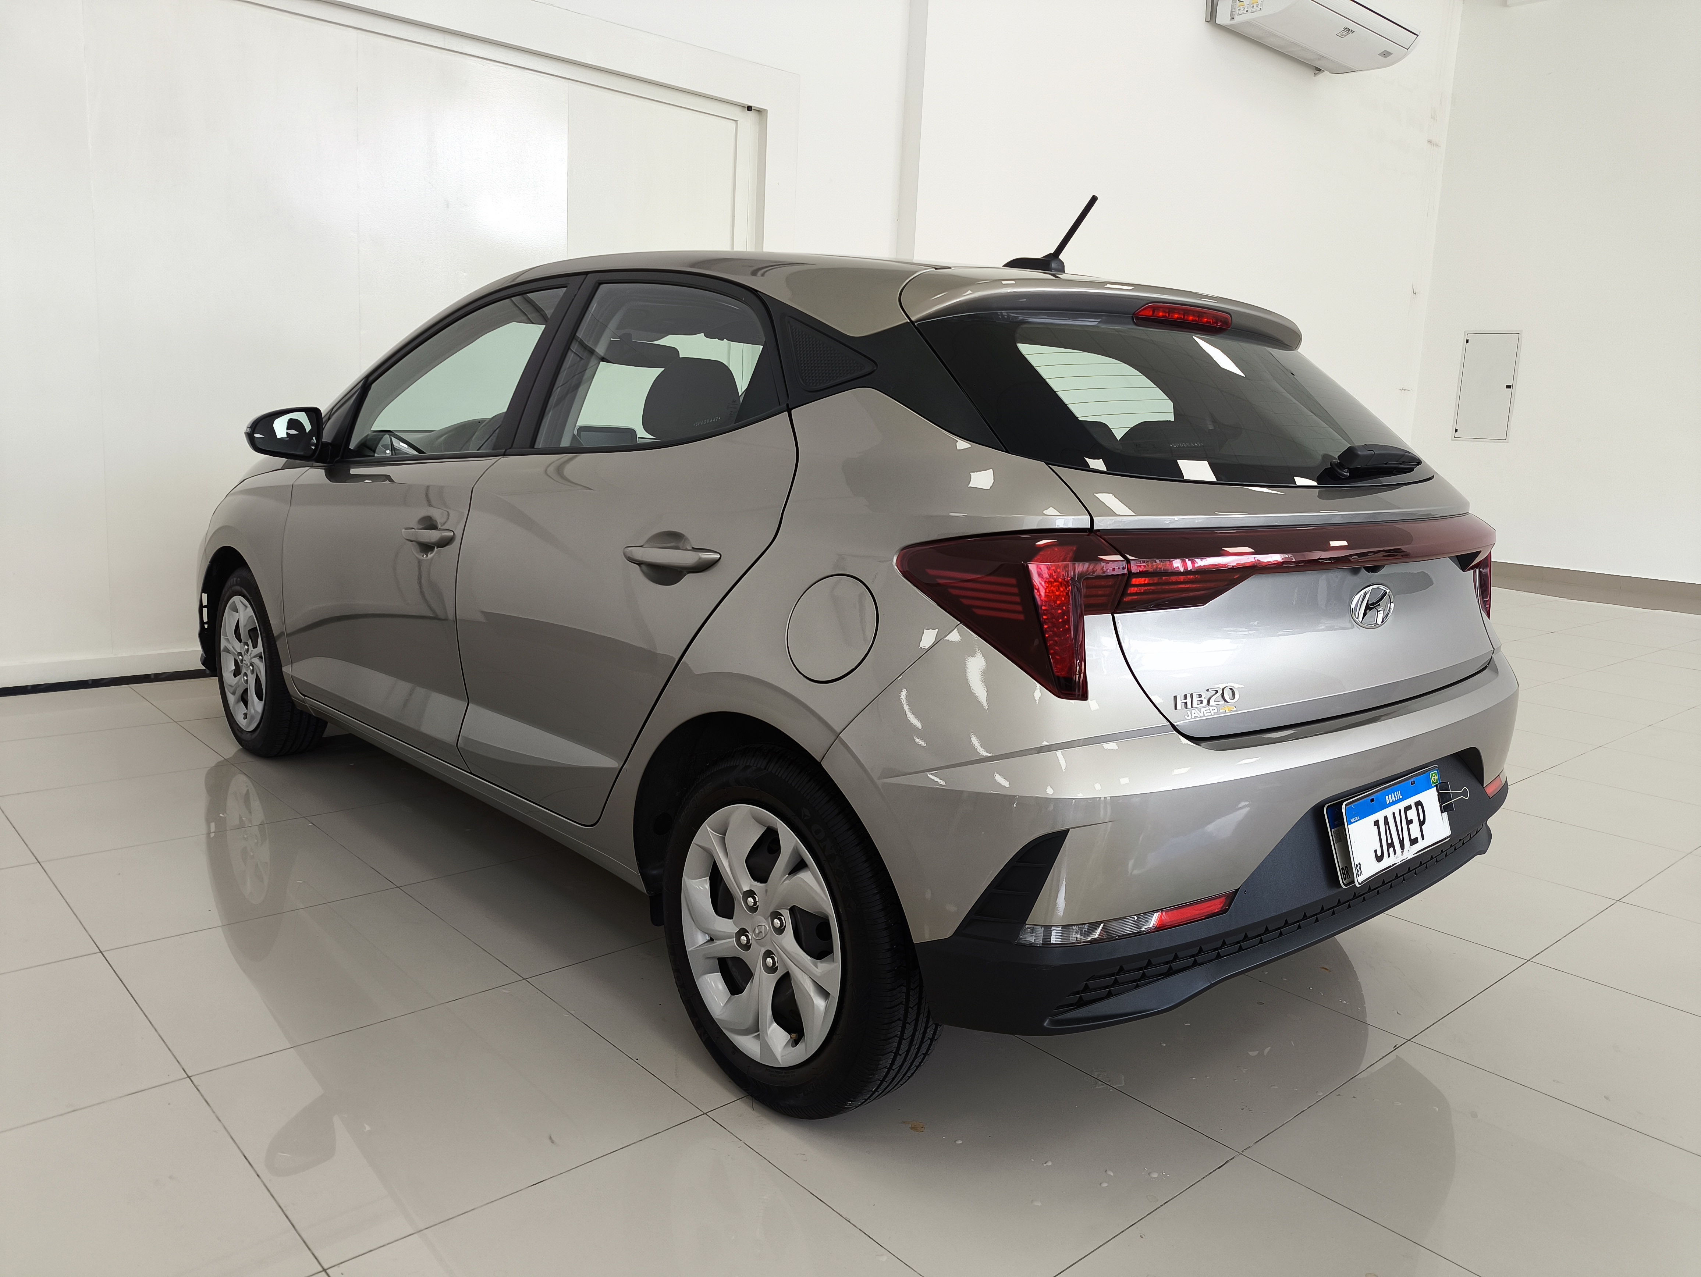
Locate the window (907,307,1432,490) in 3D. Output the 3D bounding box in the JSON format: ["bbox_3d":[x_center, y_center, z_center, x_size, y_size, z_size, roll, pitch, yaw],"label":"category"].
[{"bbox_3d":[0.674,-0.403,2.233,1.300,0.090,0.420,-7,56,-43],"label":"window"}]

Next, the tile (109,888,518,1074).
[{"bbox_3d":[-1.070,0.657,2.442,0.600,0.012,0.600,-6,14,-42],"label":"tile"}]

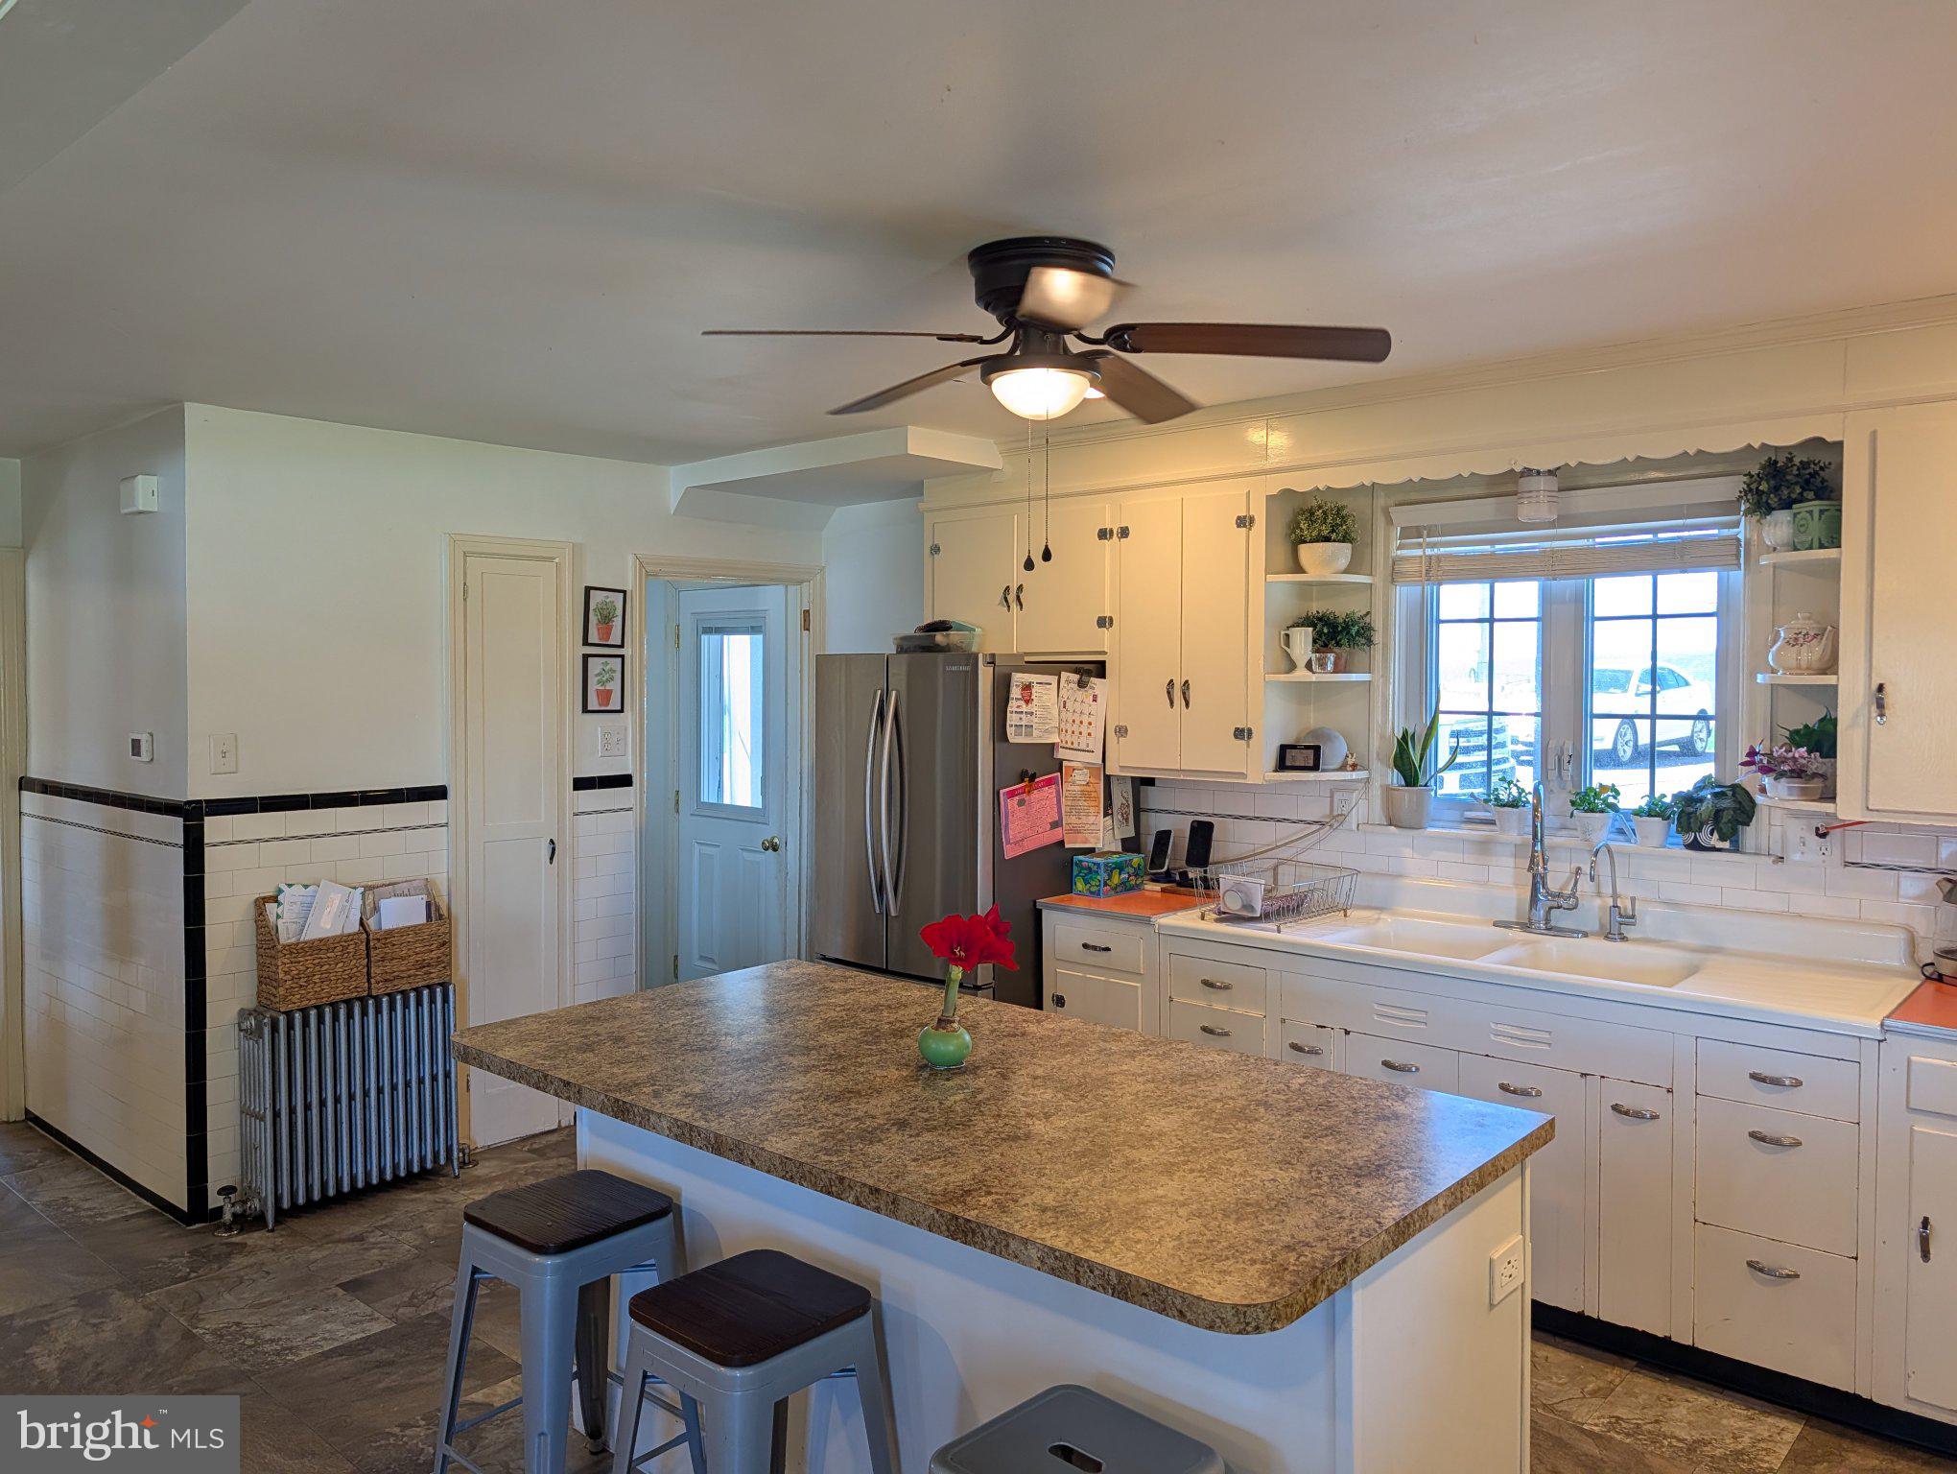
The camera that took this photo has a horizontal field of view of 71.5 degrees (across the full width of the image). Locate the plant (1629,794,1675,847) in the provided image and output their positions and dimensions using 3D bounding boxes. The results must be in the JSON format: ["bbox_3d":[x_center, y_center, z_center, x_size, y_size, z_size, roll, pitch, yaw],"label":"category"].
[{"bbox_3d":[1.859,0.232,3.752,0.117,0.150,0.117,2,3,41],"label":"plant"}]

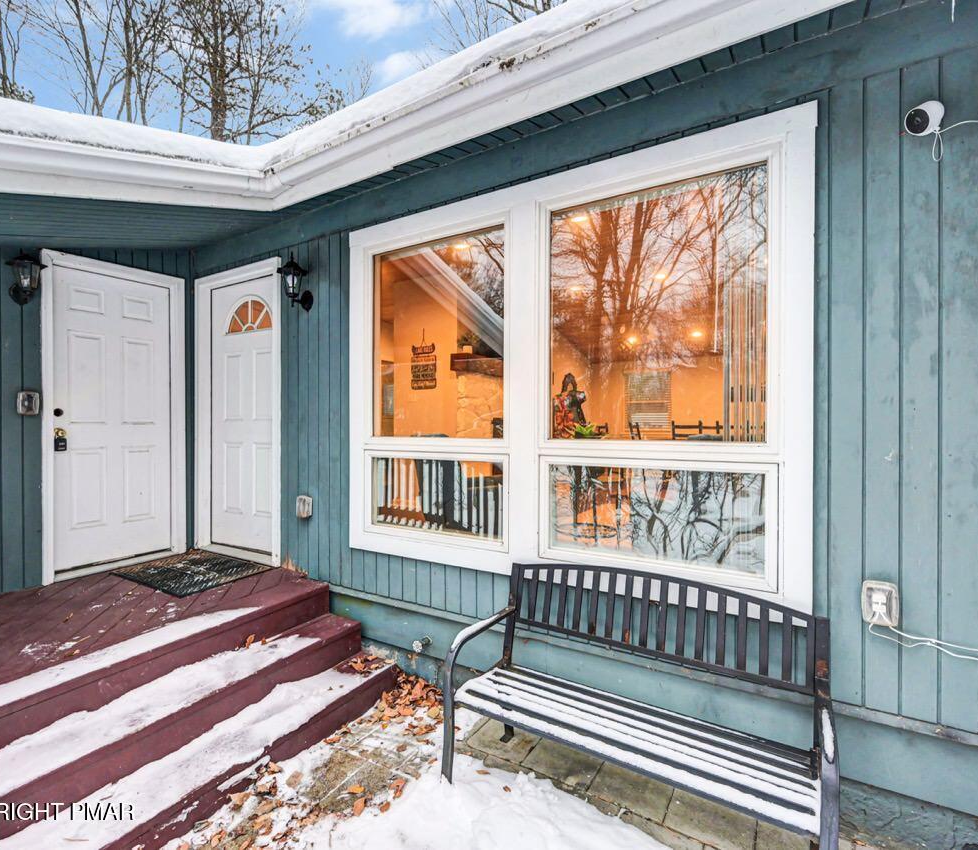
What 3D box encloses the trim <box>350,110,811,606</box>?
[{"bbox_3d":[0.184,-0.207,2.420,2.355,1.902,0.080,0,0,31],"label":"trim"}]

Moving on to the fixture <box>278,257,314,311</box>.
[{"bbox_3d":[-1.228,-0.909,3.140,0.175,0.350,0.200,0,0,31],"label":"fixture"}]

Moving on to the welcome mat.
[{"bbox_3d":[-2.004,0.990,3.360,0.920,0.015,0.620,0,0,31],"label":"welcome mat"}]

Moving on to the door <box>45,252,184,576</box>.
[{"bbox_3d":[-2.629,-0.054,3.531,0.090,2.108,0.858,0,0,31],"label":"door"}]

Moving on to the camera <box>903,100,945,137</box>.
[{"bbox_3d":[1.389,-0.975,1.581,0.090,0.083,0.083,-35,2,-3],"label":"camera"}]

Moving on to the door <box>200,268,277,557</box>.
[{"bbox_3d":[-1.815,-0.069,3.646,1.025,2.083,0.090,0,0,31],"label":"door"}]

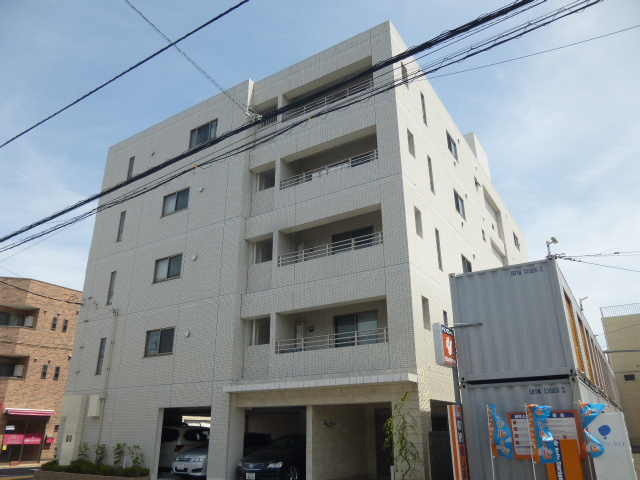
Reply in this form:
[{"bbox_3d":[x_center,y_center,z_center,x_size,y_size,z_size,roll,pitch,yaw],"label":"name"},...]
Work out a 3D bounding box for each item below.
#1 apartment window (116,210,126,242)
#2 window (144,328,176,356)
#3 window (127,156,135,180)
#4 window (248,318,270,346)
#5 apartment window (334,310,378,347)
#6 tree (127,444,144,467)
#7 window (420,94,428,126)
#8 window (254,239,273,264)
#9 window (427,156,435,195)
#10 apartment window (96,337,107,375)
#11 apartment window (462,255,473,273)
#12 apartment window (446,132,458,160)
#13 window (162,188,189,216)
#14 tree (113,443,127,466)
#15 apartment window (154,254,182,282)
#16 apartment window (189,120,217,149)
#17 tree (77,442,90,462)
[{"bbox_3d":[-8.808,-0.568,20.648,0.393,1.444,0.150,-13,-25,30],"label":"apartment window"},{"bbox_3d":[-5.829,3.773,16.945,1.594,0.982,0.150,-13,-25,30],"label":"window"},{"bbox_3d":[-8.823,-3.217,21.677,0.370,1.421,0.150,-13,-25,30],"label":"window"},{"bbox_3d":[-1.948,3.067,15.328,1.074,0.936,0.150,-13,-25,30],"label":"window"},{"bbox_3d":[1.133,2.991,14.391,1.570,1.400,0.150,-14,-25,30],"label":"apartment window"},{"bbox_3d":[-6.175,7.262,15.496,0.456,0.741,0.456,-13,-25,30],"label":"tree"},{"bbox_3d":[3.901,-4.960,17.562,0.150,1.480,0.400,-14,-25,30],"label":"window"},{"bbox_3d":[-1.977,0.403,16.117,0.860,0.860,0.150,-14,-25,30],"label":"window"},{"bbox_3d":[3.938,-2.344,16.599,0.150,1.455,0.393,-13,-25,30],"label":"window"},{"bbox_3d":[-8.634,4.647,18.360,0.340,1.410,0.150,-14,-25,30],"label":"apartment window"},{"bbox_3d":[5.848,1.209,18.389,0.150,0.970,1.386,-13,-25,30],"label":"apartment window"},{"bbox_3d":[5.789,-4.092,20.397,0.150,0.950,1.380,-14,-25,30],"label":"apartment window"},{"bbox_3d":[-5.790,-1.480,18.742,1.580,0.970,0.150,-14,-25,30],"label":"window"},{"bbox_3d":[-6.896,7.432,15.923,0.358,0.814,0.358,-13,-25,30],"label":"tree"},{"bbox_3d":[-5.868,1.149,17.981,1.559,0.976,0.150,-13,-25,30],"label":"apartment window"},{"bbox_3d":[-4.758,-4.333,19.119,1.540,0.940,0.150,-14,-25,30],"label":"apartment window"},{"bbox_3d":[-8.478,7.627,16.550,0.400,0.720,0.400,-14,-25,30],"label":"tree"}]

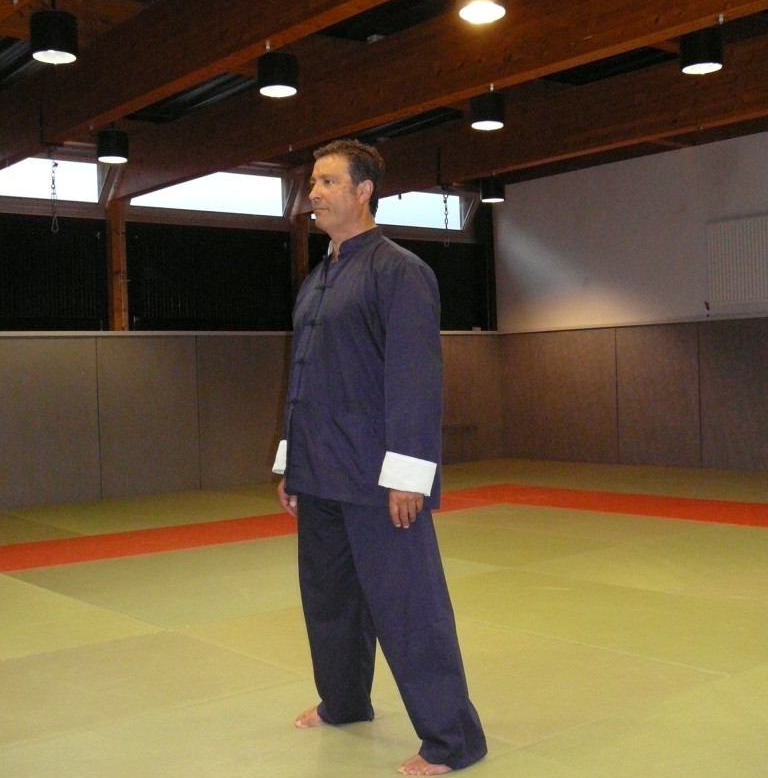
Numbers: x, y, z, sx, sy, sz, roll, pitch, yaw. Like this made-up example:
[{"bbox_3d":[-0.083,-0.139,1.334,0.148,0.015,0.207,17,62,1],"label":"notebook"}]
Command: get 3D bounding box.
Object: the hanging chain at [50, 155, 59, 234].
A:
[{"bbox_3d":[-2.163,-1.282,7.374,0.046,0.521,0.035,-2,1,-39],"label":"hanging chain"}]

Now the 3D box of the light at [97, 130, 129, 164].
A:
[{"bbox_3d":[-2.042,-1.828,8.469,0.228,0.205,0.228,-2,1,-39],"label":"light"}]

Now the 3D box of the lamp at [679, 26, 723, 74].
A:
[{"bbox_3d":[1.805,-1.926,6.391,0.228,0.205,0.228,-2,1,0],"label":"lamp"}]

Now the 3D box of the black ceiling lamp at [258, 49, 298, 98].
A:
[{"bbox_3d":[-0.624,-1.850,6.612,0.228,0.205,0.228,-2,1,0],"label":"black ceiling lamp"}]

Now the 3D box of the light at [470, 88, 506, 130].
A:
[{"bbox_3d":[0.701,-1.907,7.652,0.228,0.205,0.228,-2,1,0],"label":"light"}]

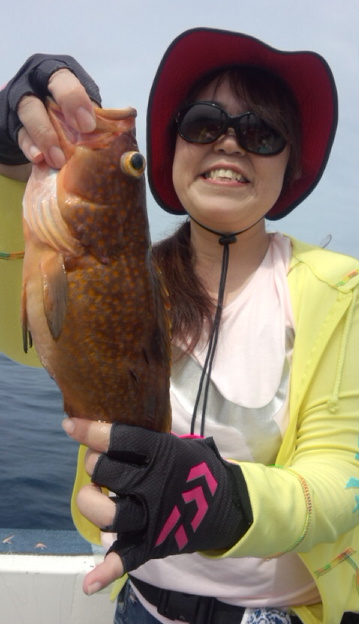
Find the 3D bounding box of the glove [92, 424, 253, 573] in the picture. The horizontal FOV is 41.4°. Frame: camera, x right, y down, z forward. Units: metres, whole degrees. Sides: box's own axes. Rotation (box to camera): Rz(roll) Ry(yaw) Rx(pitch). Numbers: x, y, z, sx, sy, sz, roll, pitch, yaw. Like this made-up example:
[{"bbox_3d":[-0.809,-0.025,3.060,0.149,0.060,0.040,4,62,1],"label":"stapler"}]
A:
[{"bbox_3d":[-0.003,0.143,0.373,0.120,0.108,0.075,-16,-7,1],"label":"glove"}]

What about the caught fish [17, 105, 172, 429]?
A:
[{"bbox_3d":[-0.059,0.006,0.388,0.122,0.345,0.070,-4,0,-21],"label":"caught fish"}]

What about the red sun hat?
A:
[{"bbox_3d":[0.095,-0.288,0.700,0.280,0.170,0.305,4,-31,9],"label":"red sun hat"}]

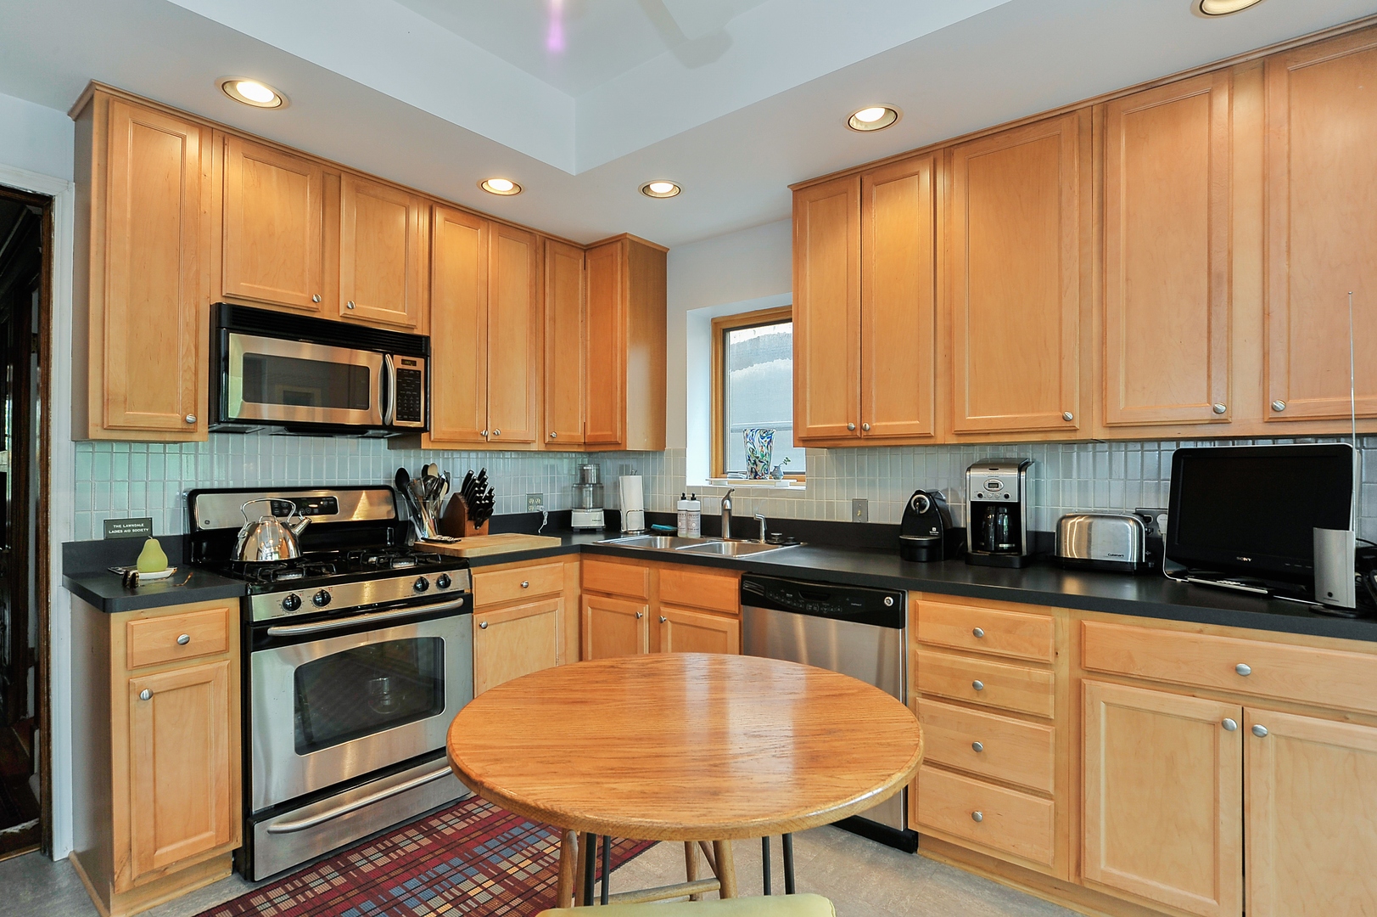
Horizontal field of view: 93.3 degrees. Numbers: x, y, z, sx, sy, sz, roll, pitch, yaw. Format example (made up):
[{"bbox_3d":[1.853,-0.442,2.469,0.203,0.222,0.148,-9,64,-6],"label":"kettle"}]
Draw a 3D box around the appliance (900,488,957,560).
[{"bbox_3d":[0.933,0.247,2.513,0.160,0.268,0.235,0,-1,34],"label":"appliance"}]

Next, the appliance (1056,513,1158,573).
[{"bbox_3d":[1.447,0.290,2.249,0.270,0.188,0.175,0,-1,39],"label":"appliance"}]

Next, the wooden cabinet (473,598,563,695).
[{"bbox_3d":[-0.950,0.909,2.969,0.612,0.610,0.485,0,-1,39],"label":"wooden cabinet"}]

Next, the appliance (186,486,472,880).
[{"bbox_3d":[-1.332,0.709,2.468,0.665,1.175,0.762,0,-1,39],"label":"appliance"}]

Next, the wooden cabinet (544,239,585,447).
[{"bbox_3d":[-0.766,-0.573,3.479,0.320,1.055,0.310,0,-1,39],"label":"wooden cabinet"}]

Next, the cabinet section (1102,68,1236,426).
[{"bbox_3d":[1.501,-0.589,2.040,0.336,1.019,0.308,0,0,39],"label":"cabinet section"}]

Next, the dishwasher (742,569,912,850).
[{"bbox_3d":[0.629,0.866,2.478,0.625,0.865,0.595,0,-1,39],"label":"dishwasher"}]

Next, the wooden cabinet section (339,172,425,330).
[{"bbox_3d":[-1.359,-0.819,2.731,0.308,0.567,0.366,0,0,39],"label":"wooden cabinet section"}]

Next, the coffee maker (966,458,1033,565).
[{"bbox_3d":[1.132,0.197,2.373,0.195,0.365,0.230,0,-1,34],"label":"coffee maker"}]

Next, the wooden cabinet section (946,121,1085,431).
[{"bbox_3d":[1.184,-0.583,2.294,0.432,1.029,0.308,0,0,39],"label":"wooden cabinet section"}]

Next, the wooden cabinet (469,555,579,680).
[{"bbox_3d":[-0.934,0.875,3.035,0.600,0.875,0.595,0,-1,39],"label":"wooden cabinet"}]

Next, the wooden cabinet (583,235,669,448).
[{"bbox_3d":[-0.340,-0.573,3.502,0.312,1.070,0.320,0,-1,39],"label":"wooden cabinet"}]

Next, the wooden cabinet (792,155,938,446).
[{"bbox_3d":[0.757,-0.568,2.598,0.595,1.045,0.330,0,-1,39],"label":"wooden cabinet"}]

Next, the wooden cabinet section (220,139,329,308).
[{"bbox_3d":[-1.601,-0.821,2.427,0.308,0.567,0.362,0,0,39],"label":"wooden cabinet section"}]

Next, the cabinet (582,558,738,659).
[{"bbox_3d":[0.038,0.852,2.992,0.905,0.825,0.612,0,-1,39],"label":"cabinet"}]

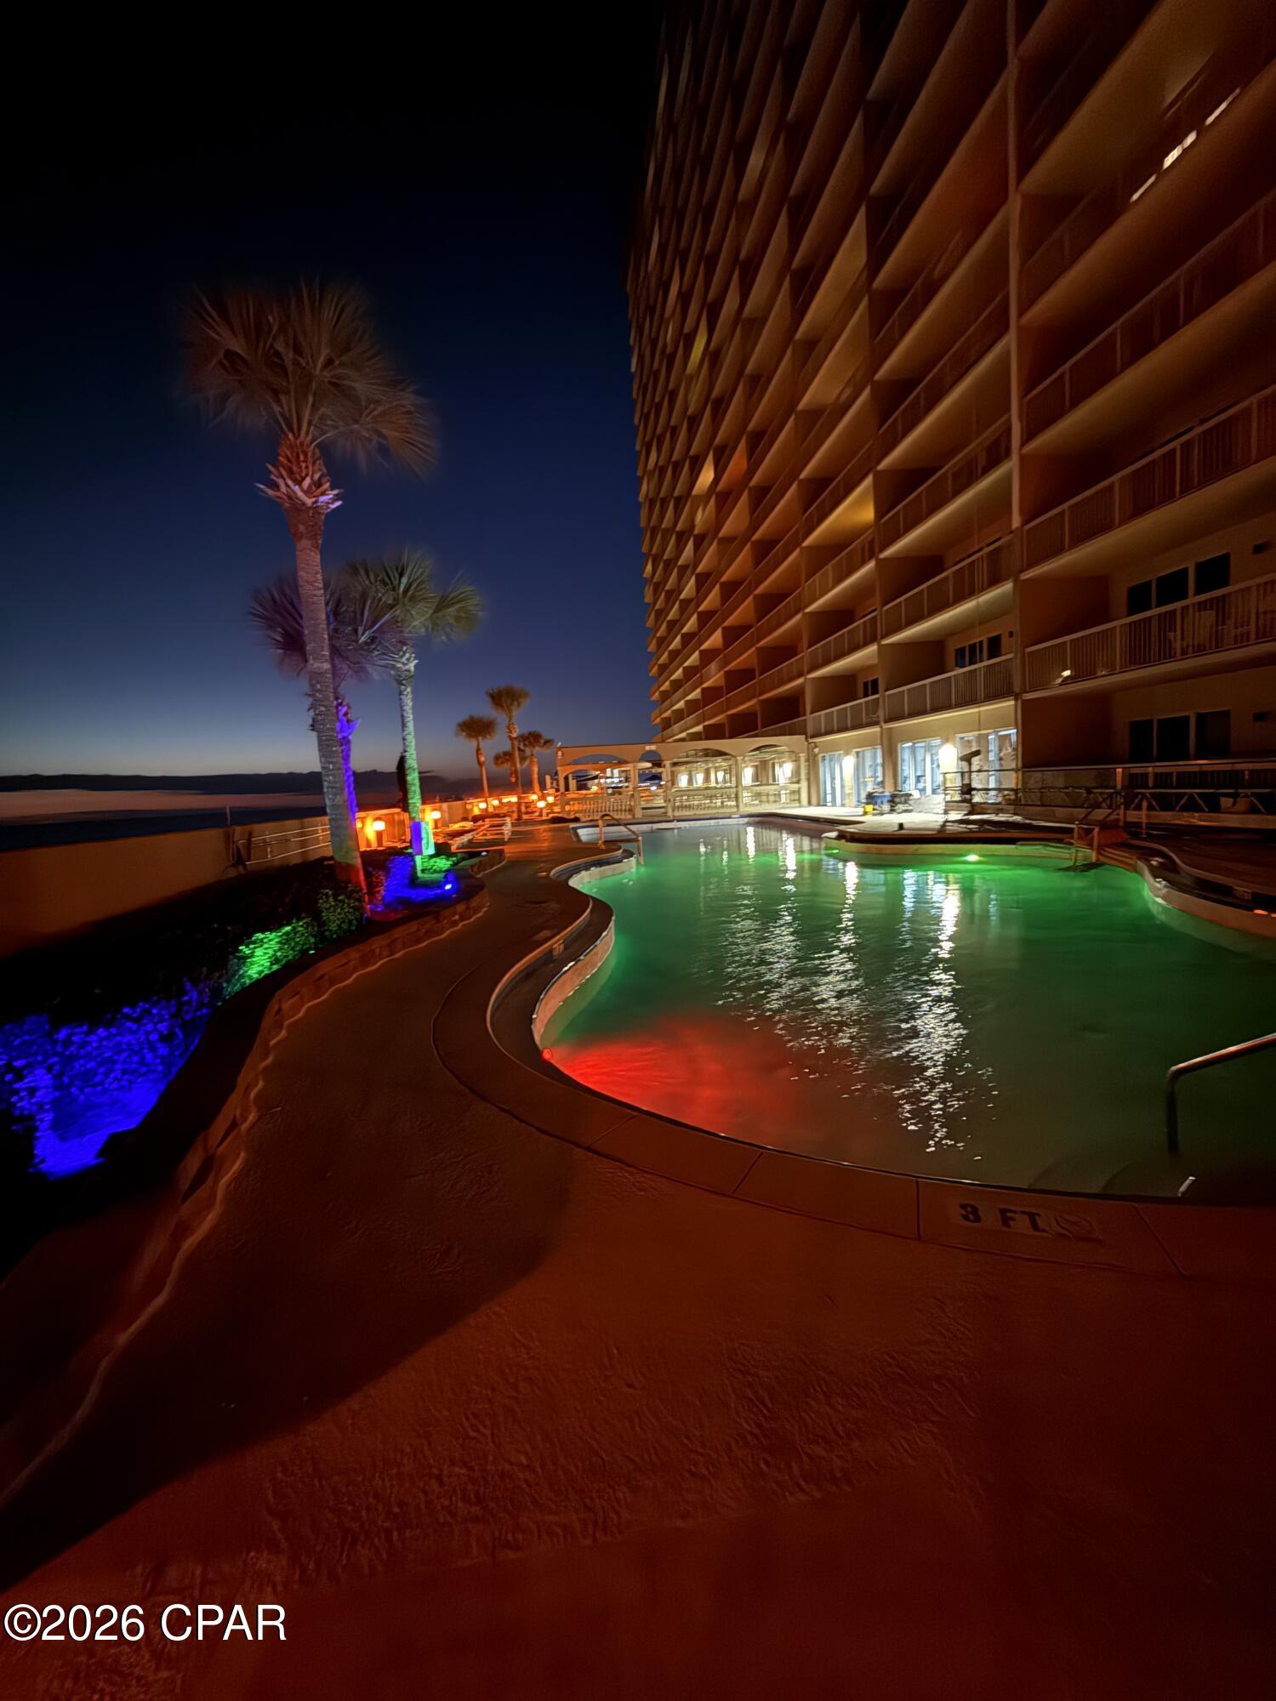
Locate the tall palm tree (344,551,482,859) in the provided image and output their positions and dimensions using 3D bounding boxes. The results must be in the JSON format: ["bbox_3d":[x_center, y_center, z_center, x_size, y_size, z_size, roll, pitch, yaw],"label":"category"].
[{"bbox_3d":[-3.475,-2.114,10.938,2.075,5.138,2.013,-5,6,-18],"label":"tall palm tree"}]

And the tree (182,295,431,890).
[{"bbox_3d":[-3.221,-2.522,7.258,2.380,6.524,2.308,-6,6,-22],"label":"tree"}]

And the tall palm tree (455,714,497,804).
[{"bbox_3d":[-9.379,-5.016,41.155,2.387,6.344,2.315,-5,5,-12],"label":"tall palm tree"}]

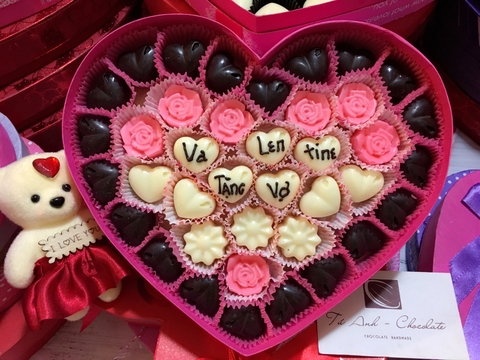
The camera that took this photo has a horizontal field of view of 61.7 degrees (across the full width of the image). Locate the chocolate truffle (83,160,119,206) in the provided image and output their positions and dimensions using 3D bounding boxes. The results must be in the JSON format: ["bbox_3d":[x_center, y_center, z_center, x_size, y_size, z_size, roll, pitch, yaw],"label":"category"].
[{"bbox_3d":[-0.081,0.002,0.236,0.025,0.015,0.026,-37,85,-4],"label":"chocolate truffle"}]

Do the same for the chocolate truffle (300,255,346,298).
[{"bbox_3d":[0.052,0.059,0.243,0.027,0.015,0.028,45,86,5],"label":"chocolate truffle"}]

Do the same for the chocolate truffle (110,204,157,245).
[{"bbox_3d":[-0.068,0.028,0.257,0.026,0.015,0.028,-32,85,0],"label":"chocolate truffle"}]

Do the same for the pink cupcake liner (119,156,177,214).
[{"bbox_3d":[-0.055,0.004,0.249,0.035,0.018,0.035,0,83,1],"label":"pink cupcake liner"}]

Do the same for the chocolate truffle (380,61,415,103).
[{"bbox_3d":[0.094,-0.058,0.242,0.025,0.015,0.026,-45,86,-4],"label":"chocolate truffle"}]

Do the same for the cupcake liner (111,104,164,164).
[{"bbox_3d":[-0.063,-0.028,0.259,0.034,0.018,0.036,0,86,3],"label":"cupcake liner"}]

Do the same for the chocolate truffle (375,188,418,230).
[{"bbox_3d":[0.098,0.018,0.248,0.028,0.015,0.027,-40,85,-4],"label":"chocolate truffle"}]

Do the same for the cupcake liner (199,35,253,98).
[{"bbox_3d":[-0.009,-0.070,0.256,0.035,0.020,0.036,0,83,1],"label":"cupcake liner"}]

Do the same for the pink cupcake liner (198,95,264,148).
[{"bbox_3d":[-0.006,-0.035,0.253,0.036,0.018,0.034,0,83,1],"label":"pink cupcake liner"}]

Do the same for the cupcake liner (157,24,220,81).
[{"bbox_3d":[-0.033,-0.079,0.261,0.039,0.018,0.035,0,86,3],"label":"cupcake liner"}]

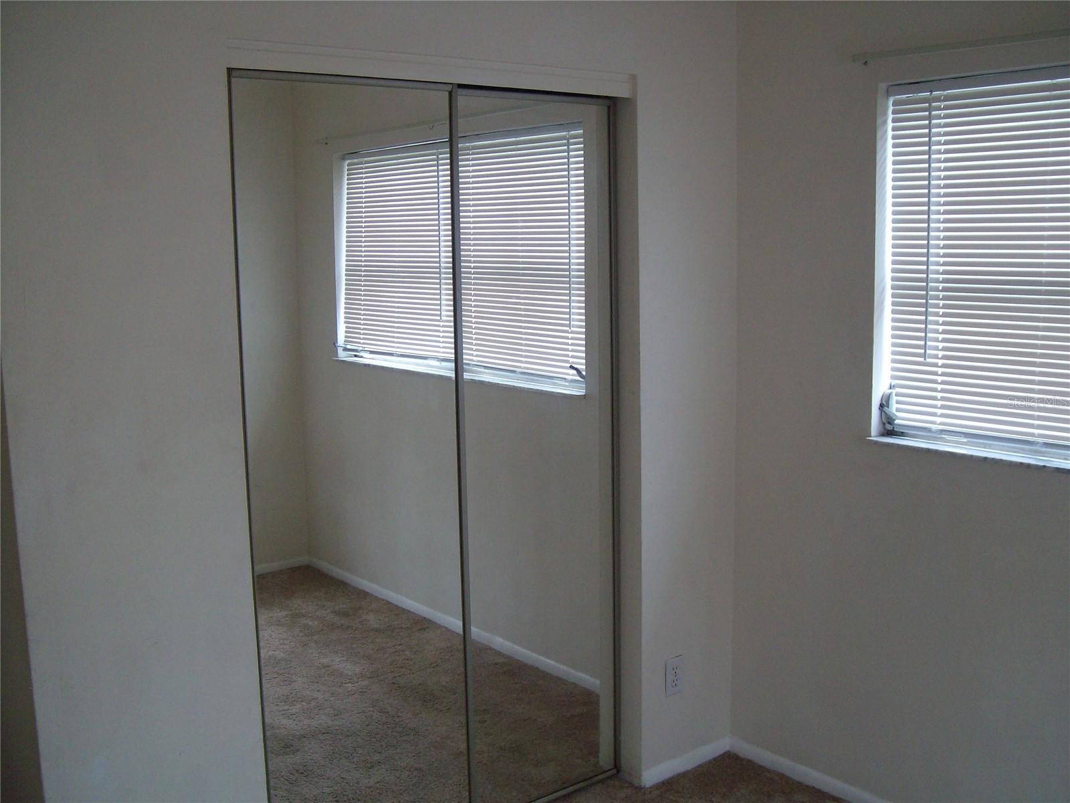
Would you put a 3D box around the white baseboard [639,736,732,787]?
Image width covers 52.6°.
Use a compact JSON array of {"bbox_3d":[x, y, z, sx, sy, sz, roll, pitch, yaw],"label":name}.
[{"bbox_3d":[0.467,1.105,3.329,0.389,0.049,0.014,-7,10,-37],"label":"white baseboard"}]

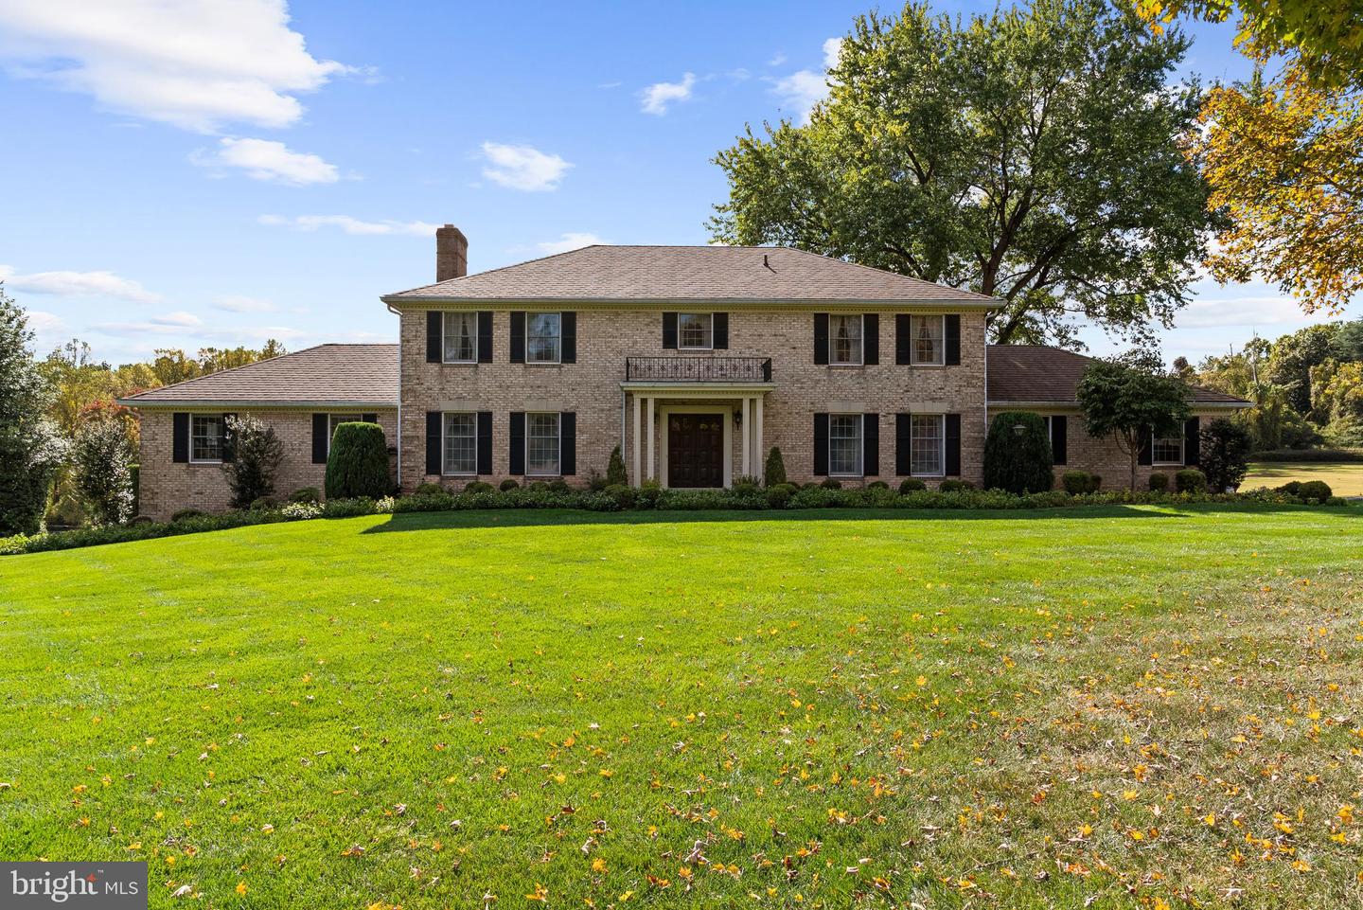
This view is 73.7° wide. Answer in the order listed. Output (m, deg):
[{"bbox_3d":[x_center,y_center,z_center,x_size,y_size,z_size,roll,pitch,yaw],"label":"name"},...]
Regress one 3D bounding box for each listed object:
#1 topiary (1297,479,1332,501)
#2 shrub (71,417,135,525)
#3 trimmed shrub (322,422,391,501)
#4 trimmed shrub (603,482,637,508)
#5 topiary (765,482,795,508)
[{"bbox_3d":[14.826,0.841,21.300,0.800,0.550,0.780,0,0,-1],"label":"topiary"},{"bbox_3d":[-15.207,0.448,23.900,1.680,2.900,1.650,0,0,-1],"label":"shrub"},{"bbox_3d":[-8.577,0.177,24.000,1.680,2.070,1.650,0,0,-1],"label":"trimmed shrub"},{"bbox_3d":[-1.409,0.959,21.100,0.750,0.600,0.730,0,0,-1],"label":"trimmed shrub"},{"bbox_3d":[2.310,0.964,21.200,0.720,0.600,0.720,0,0,-1],"label":"topiary"}]

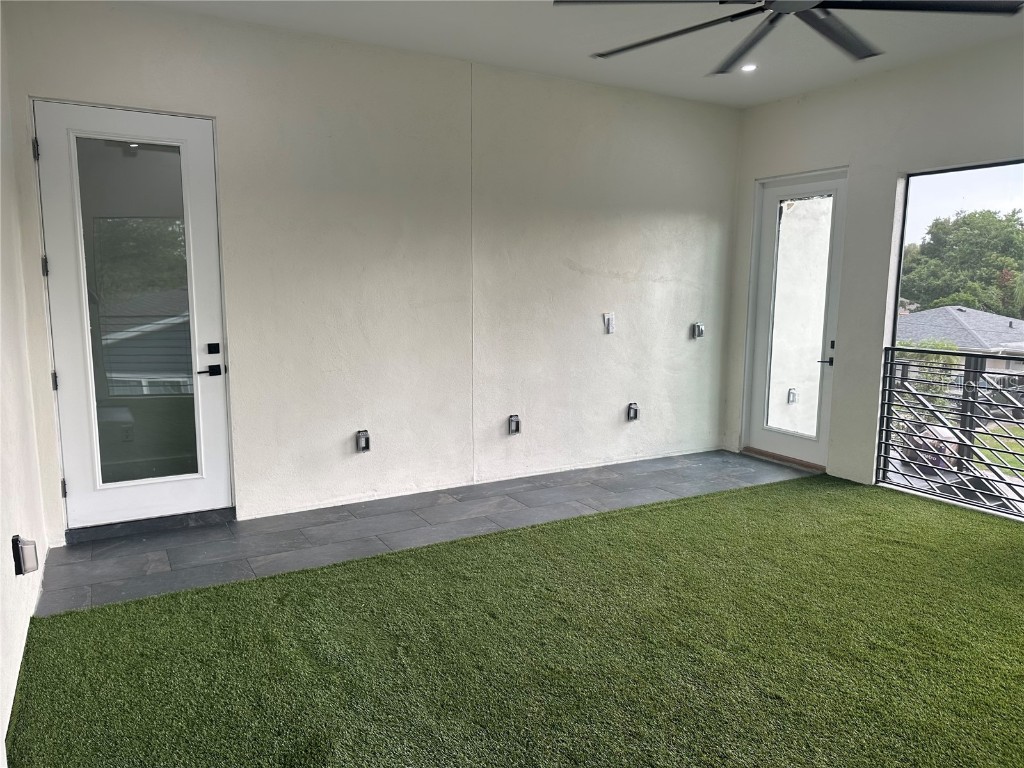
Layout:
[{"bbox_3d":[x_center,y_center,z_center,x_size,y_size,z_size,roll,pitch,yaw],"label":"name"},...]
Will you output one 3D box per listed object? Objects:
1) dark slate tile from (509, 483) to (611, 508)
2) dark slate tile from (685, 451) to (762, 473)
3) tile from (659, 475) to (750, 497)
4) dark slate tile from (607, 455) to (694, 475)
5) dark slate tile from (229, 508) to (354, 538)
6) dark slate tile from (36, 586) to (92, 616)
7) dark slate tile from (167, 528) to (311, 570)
[{"bbox_3d":[0.371,0.835,5.323,0.755,0.012,0.375,-4,9,-30],"label":"dark slate tile"},{"bbox_3d":[1.806,0.679,6.549,0.669,0.012,0.328,-4,9,-30],"label":"dark slate tile"},{"bbox_3d":[1.533,0.801,5.569,0.757,0.013,0.320,-4,9,-30],"label":"tile"},{"bbox_3d":[1.184,0.723,6.194,0.755,0.012,0.328,-4,9,-30],"label":"dark slate tile"},{"bbox_3d":[-1.452,0.905,4.690,0.755,0.012,0.328,-4,9,-30],"label":"dark slate tile"},{"bbox_3d":[-2.172,1.065,3.449,0.225,0.013,0.320,-4,9,-30],"label":"dark slate tile"},{"bbox_3d":[-1.600,0.972,4.190,0.759,0.012,0.366,-4,9,-30],"label":"dark slate tile"}]

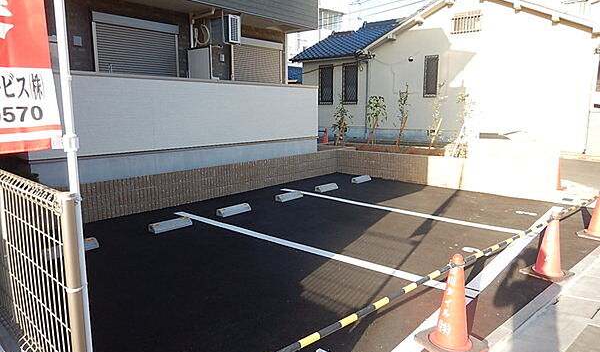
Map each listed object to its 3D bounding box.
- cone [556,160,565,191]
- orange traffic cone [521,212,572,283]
[{"bbox_3d":[5.709,-0.055,9.205,0.392,0.690,0.392,-5,11,-30],"label":"cone"},{"bbox_3d":[2.670,0.709,4.419,0.392,0.690,0.392,-5,11,-32],"label":"orange traffic cone"}]

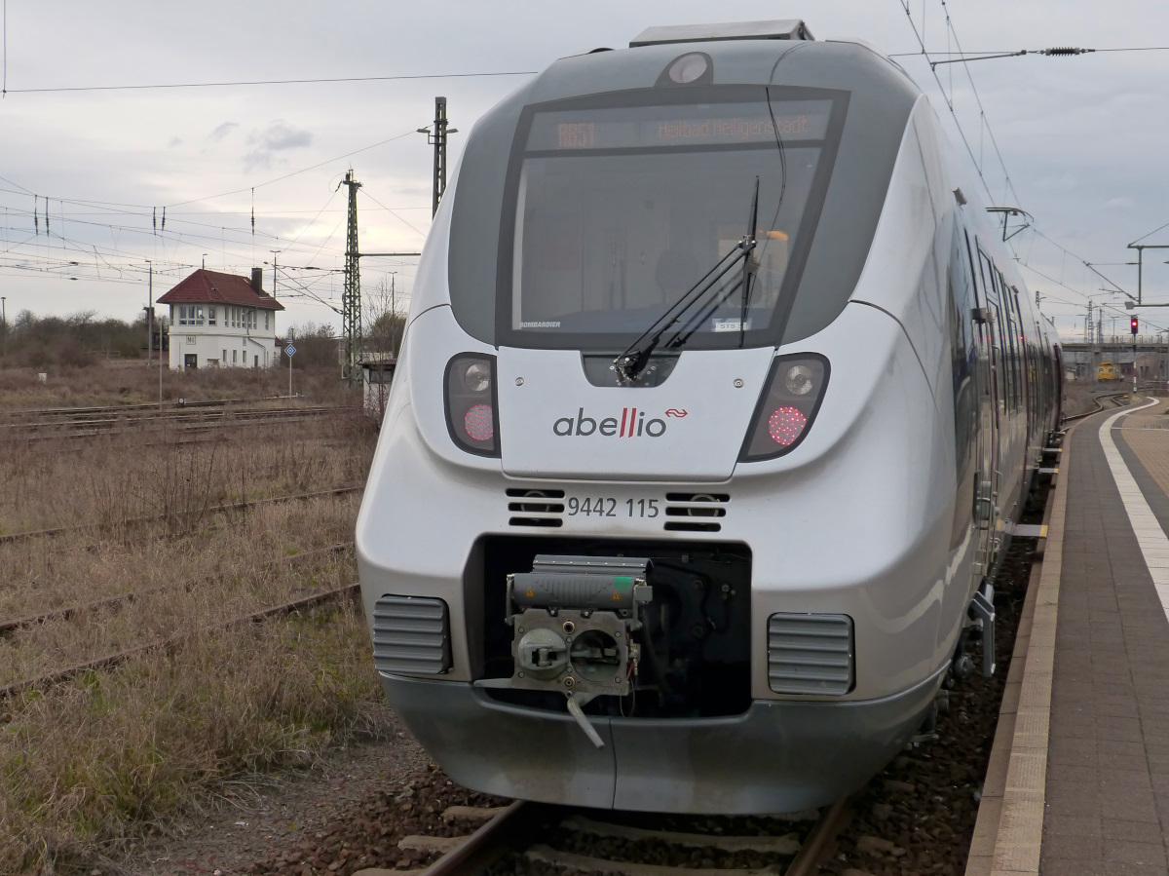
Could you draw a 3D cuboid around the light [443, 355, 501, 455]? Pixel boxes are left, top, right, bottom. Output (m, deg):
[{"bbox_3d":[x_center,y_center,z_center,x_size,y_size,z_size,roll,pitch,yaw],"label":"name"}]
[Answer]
[{"bbox_3d":[-0.496,-0.147,6.711,0.340,0.480,0.220,1,3,17],"label":"light"}]

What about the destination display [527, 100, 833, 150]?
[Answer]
[{"bbox_3d":[0.457,-1.530,7.325,1.500,0.250,0.160,1,3,17],"label":"destination display"}]

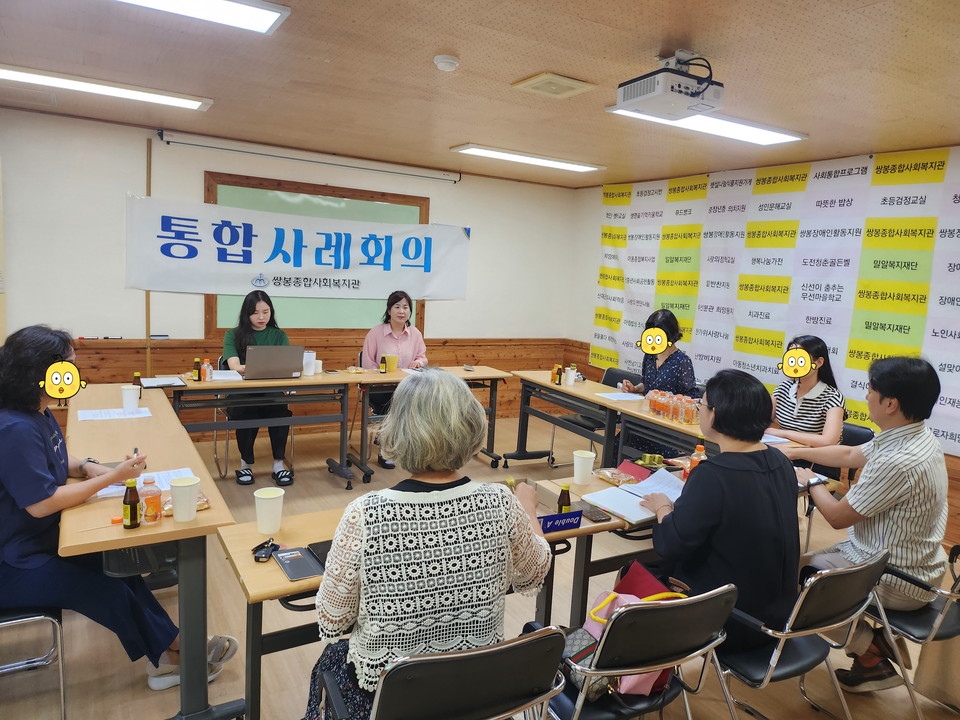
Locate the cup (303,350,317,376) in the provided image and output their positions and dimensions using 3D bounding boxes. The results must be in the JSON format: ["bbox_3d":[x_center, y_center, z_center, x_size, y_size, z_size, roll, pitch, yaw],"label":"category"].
[{"bbox_3d":[-1.147,0.025,4.460,0.083,0.150,0.083,-1,9,-30],"label":"cup"}]

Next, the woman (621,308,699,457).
[{"bbox_3d":[1.168,0.321,4.600,0.720,1.280,0.500,-2,10,-35],"label":"woman"}]

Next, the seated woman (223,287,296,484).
[{"bbox_3d":[-1.486,0.166,4.468,0.460,1.240,0.610,-1,9,-28],"label":"seated woman"}]

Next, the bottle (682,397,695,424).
[{"bbox_3d":[1.185,0.296,3.778,0.060,0.134,0.060,-1,9,-30],"label":"bottle"}]

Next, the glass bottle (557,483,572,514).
[{"bbox_3d":[0.276,0.467,2.168,0.045,0.130,0.045,3,8,0],"label":"glass bottle"}]

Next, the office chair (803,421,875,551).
[{"bbox_3d":[1.797,0.745,3.659,0.570,0.780,0.530,-1,9,-30],"label":"office chair"}]

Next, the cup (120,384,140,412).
[{"bbox_3d":[-1.679,0.188,3.196,0.087,0.112,0.087,-1,9,-29],"label":"cup"}]

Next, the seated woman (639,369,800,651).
[{"bbox_3d":[0.704,0.640,2.226,0.520,1.250,0.720,-2,10,-35],"label":"seated woman"}]

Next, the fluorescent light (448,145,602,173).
[{"bbox_3d":[0.394,-1.513,5.030,1.240,0.030,0.300,-1,9,-30],"label":"fluorescent light"}]

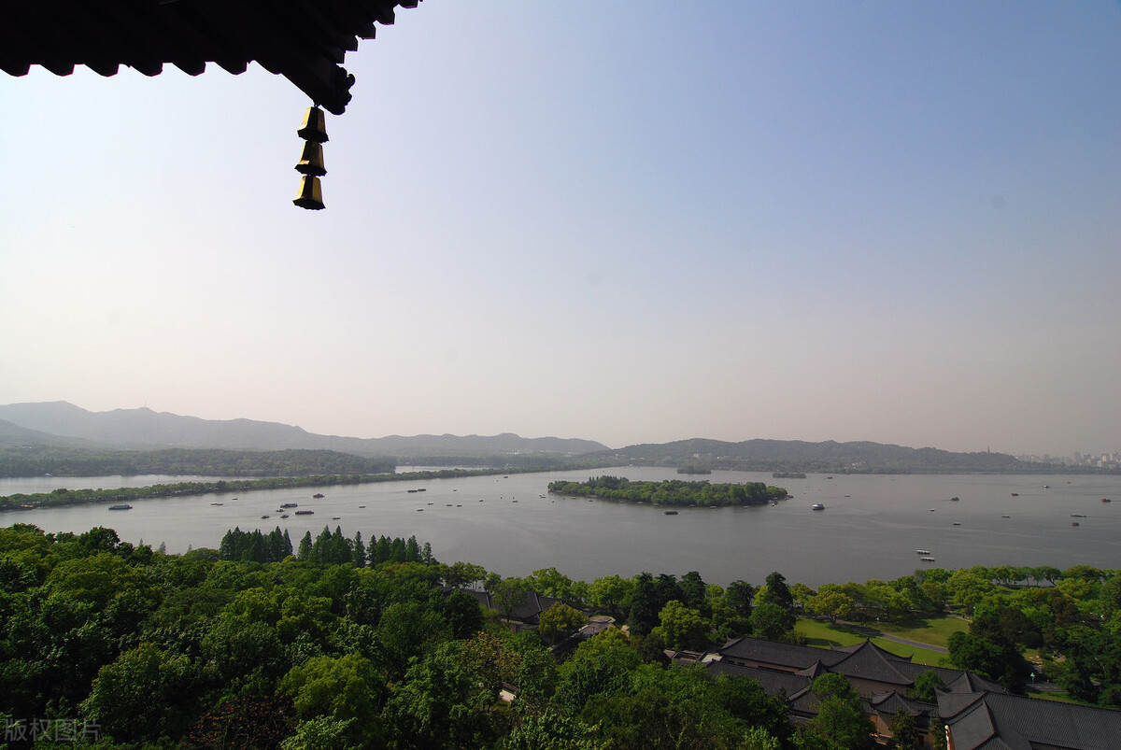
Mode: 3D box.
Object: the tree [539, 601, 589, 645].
[{"bbox_3d":[1.080,82.150,185.580,16.690,13.470,16.690,0,-9,0],"label":"tree"}]

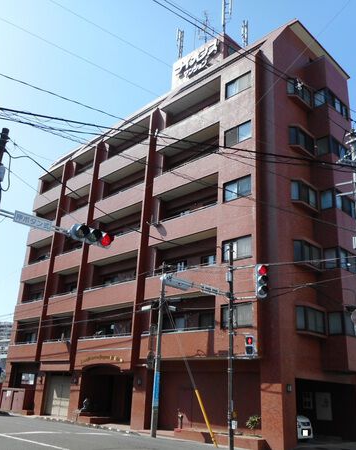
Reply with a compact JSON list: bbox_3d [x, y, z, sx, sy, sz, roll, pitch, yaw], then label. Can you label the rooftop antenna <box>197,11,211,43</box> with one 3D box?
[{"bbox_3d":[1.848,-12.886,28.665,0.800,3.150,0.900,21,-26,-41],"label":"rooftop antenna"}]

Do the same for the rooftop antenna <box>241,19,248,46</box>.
[{"bbox_3d":[4.580,-13.017,29.622,0.432,2.679,0.432,-17,-29,42],"label":"rooftop antenna"}]

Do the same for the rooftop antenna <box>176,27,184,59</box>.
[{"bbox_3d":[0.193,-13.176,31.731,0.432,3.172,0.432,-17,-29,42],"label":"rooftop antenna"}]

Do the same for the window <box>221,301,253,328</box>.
[{"bbox_3d":[2.394,3.688,17.480,1.551,0.958,0.150,-17,-28,42],"label":"window"}]

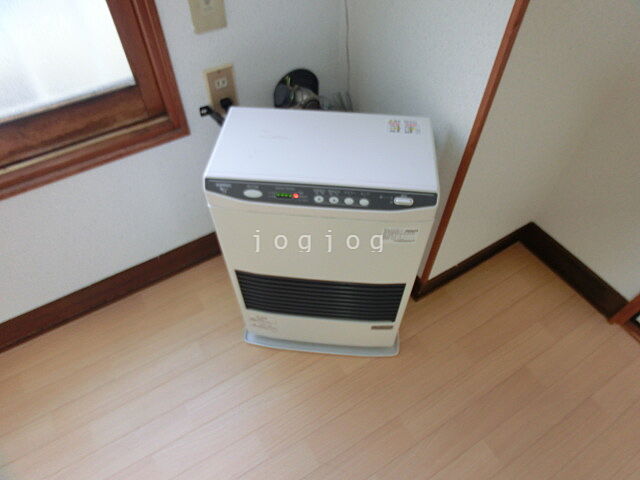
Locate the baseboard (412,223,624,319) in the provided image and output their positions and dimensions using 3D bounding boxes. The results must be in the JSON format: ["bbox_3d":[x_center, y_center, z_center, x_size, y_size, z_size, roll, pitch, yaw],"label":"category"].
[{"bbox_3d":[0.597,0.181,1.174,0.484,0.092,0.366,-25,55,-19],"label":"baseboard"}]

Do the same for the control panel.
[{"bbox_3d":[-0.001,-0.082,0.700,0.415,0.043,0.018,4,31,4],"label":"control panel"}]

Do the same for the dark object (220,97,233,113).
[{"bbox_3d":[-0.229,-0.335,0.956,0.028,0.030,0.030,-25,55,-19],"label":"dark object"}]

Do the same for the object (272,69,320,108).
[{"bbox_3d":[-0.051,-0.386,1.067,0.145,0.145,0.036,-25,55,-19],"label":"object"}]

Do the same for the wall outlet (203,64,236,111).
[{"bbox_3d":[-0.233,-0.360,0.949,0.070,0.120,0.010,-25,55,-19],"label":"wall outlet"}]

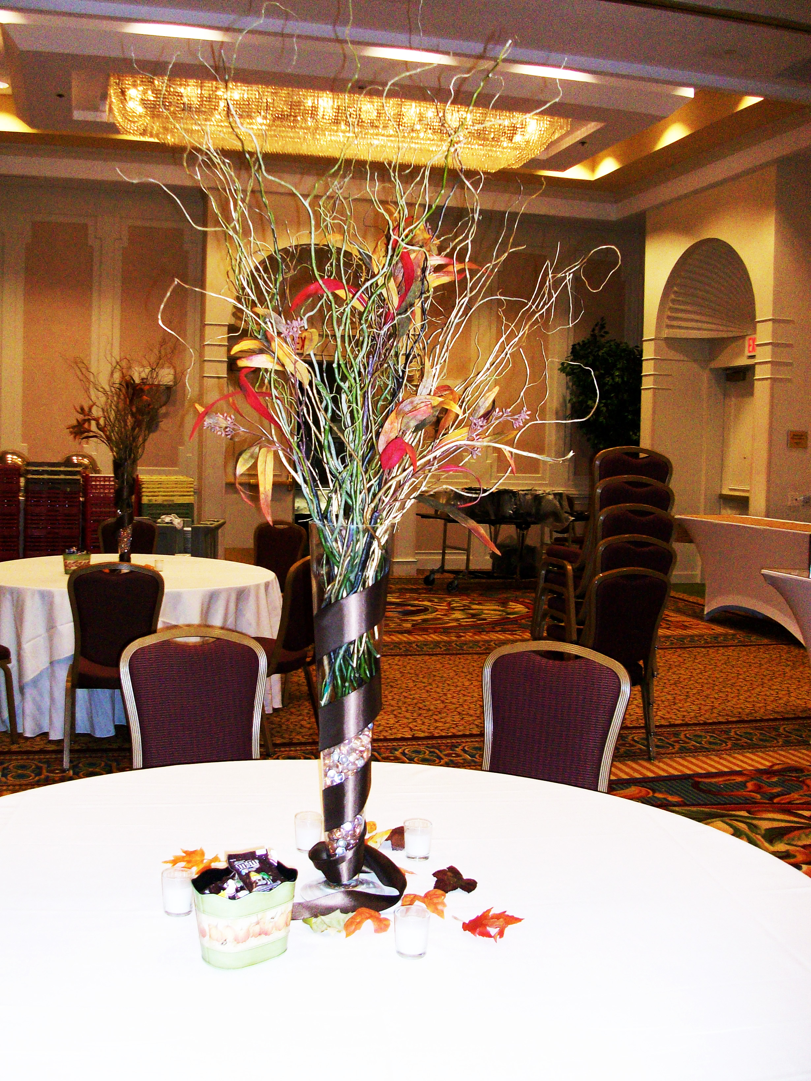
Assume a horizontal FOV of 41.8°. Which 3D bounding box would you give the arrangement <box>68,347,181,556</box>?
[{"bbox_3d":[-1.567,-0.445,5.923,0.600,1.210,0.550,0,6,-14],"label":"arrangement"}]

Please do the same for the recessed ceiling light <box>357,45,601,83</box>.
[{"bbox_3d":[0.557,-3.602,8.050,1.900,0.100,0.150,0,6,-15],"label":"recessed ceiling light"}]

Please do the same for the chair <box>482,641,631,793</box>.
[{"bbox_3d":[0.328,0.785,2.894,0.443,0.939,0.593,3,5,21],"label":"chair"}]

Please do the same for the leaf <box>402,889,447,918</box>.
[{"bbox_3d":[0.032,0.601,1.765,0.077,0.030,0.062,1,5,0],"label":"leaf"}]

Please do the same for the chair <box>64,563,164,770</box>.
[{"bbox_3d":[-1.403,0.545,5.172,0.443,0.939,0.593,0,5,-14],"label":"chair"}]

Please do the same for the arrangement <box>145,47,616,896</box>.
[{"bbox_3d":[-0.051,-0.115,1.743,0.751,1.423,0.731,2,5,0],"label":"arrangement"}]

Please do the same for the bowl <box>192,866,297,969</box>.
[{"bbox_3d":[-0.236,0.552,1.569,0.151,0.115,0.110,-2,6,-37],"label":"bowl"}]

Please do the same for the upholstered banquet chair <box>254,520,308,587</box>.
[{"bbox_3d":[-1.050,0.338,7.719,0.443,0.939,0.593,3,5,21],"label":"upholstered banquet chair"}]

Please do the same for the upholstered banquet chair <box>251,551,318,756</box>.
[{"bbox_3d":[-0.774,0.534,5.461,0.580,0.920,0.450,5,6,30],"label":"upholstered banquet chair"}]

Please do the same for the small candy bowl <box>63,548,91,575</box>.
[{"bbox_3d":[-1.794,0.118,5.799,0.150,0.130,0.115,0,6,-14],"label":"small candy bowl"}]

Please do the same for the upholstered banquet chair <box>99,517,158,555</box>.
[{"bbox_3d":[-2.010,0.316,7.676,0.443,0.939,0.593,0,5,-14],"label":"upholstered banquet chair"}]

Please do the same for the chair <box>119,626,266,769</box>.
[{"bbox_3d":[-0.572,0.751,3.012,0.443,0.939,0.593,0,5,-18],"label":"chair"}]

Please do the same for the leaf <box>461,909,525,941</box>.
[{"bbox_3d":[0.140,0.610,1.695,0.100,0.028,0.075,1,6,-8],"label":"leaf"}]

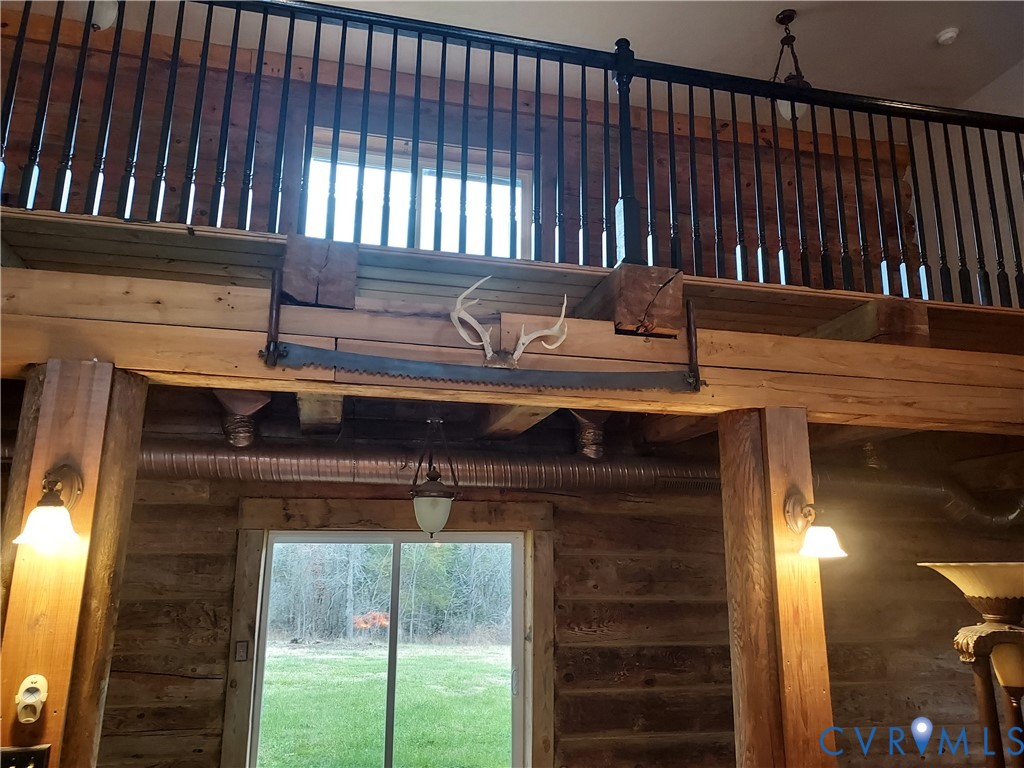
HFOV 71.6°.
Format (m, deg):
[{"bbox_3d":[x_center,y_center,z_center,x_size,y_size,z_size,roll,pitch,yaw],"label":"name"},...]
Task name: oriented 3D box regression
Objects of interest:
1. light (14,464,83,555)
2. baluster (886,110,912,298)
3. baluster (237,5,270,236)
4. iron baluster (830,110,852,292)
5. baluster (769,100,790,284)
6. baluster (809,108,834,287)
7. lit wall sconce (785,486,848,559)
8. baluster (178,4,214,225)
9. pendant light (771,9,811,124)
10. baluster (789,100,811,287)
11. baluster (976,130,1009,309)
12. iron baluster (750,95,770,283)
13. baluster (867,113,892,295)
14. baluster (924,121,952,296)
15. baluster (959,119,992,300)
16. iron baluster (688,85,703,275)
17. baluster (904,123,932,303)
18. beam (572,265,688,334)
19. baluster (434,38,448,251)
[{"bbox_3d":[-1.286,0.338,1.989,0.165,0.240,0.215,4,-12,-13],"label":"light"},{"bbox_3d":[1.708,-0.789,3.137,0.034,0.860,0.034,4,-12,-13],"label":"baluster"},{"bbox_3d":[-0.940,-0.981,2.599,0.032,0.902,0.032,3,-12,-12],"label":"baluster"},{"bbox_3d":[1.442,-0.820,3.119,0.032,0.878,0.032,4,-12,-12],"label":"iron baluster"},{"bbox_3d":[1.152,-0.840,3.053,0.032,0.873,0.032,3,-12,-12],"label":"baluster"},{"bbox_3d":[1.379,-0.845,3.171,0.031,0.893,0.031,4,-12,-12],"label":"baluster"},{"bbox_3d":[1.071,0.491,2.507,0.150,0.206,0.195,4,-12,-12],"label":"lit wall sconce"},{"bbox_3d":[-1.171,-1.024,2.655,0.031,0.925,0.031,4,-12,-12],"label":"baluster"},{"bbox_3d":[1.984,-2.244,5.044,0.270,0.845,0.270,4,-12,-13],"label":"pendant light"},{"bbox_3d":[1.277,-0.853,3.151,0.031,0.896,0.031,4,-12,-12],"label":"baluster"},{"bbox_3d":[2.236,-0.774,3.290,0.032,0.887,0.032,4,-12,-12],"label":"baluster"},{"bbox_3d":[1.055,-0.846,3.032,0.032,0.873,0.032,3,-12,-12],"label":"iron baluster"},{"bbox_3d":[1.639,-0.810,3.159,0.032,0.873,0.032,3,-12,-12],"label":"baluster"},{"bbox_3d":[1.934,-0.791,3.225,0.032,0.886,0.032,4,-12,-12],"label":"baluster"},{"bbox_3d":[2.179,-0.801,3.336,0.031,0.911,0.031,4,-12,-12],"label":"baluster"},{"bbox_3d":[0.766,-0.860,2.975,0.032,0.880,0.032,4,-12,-12],"label":"iron baluster"},{"bbox_3d":[1.873,-0.815,3.273,0.031,0.909,0.031,4,-12,-12],"label":"baluster"},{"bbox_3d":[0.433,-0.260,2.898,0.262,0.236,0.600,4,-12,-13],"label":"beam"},{"bbox_3d":[-0.274,-0.941,2.744,0.032,0.902,0.032,3,-12,-12],"label":"baluster"}]

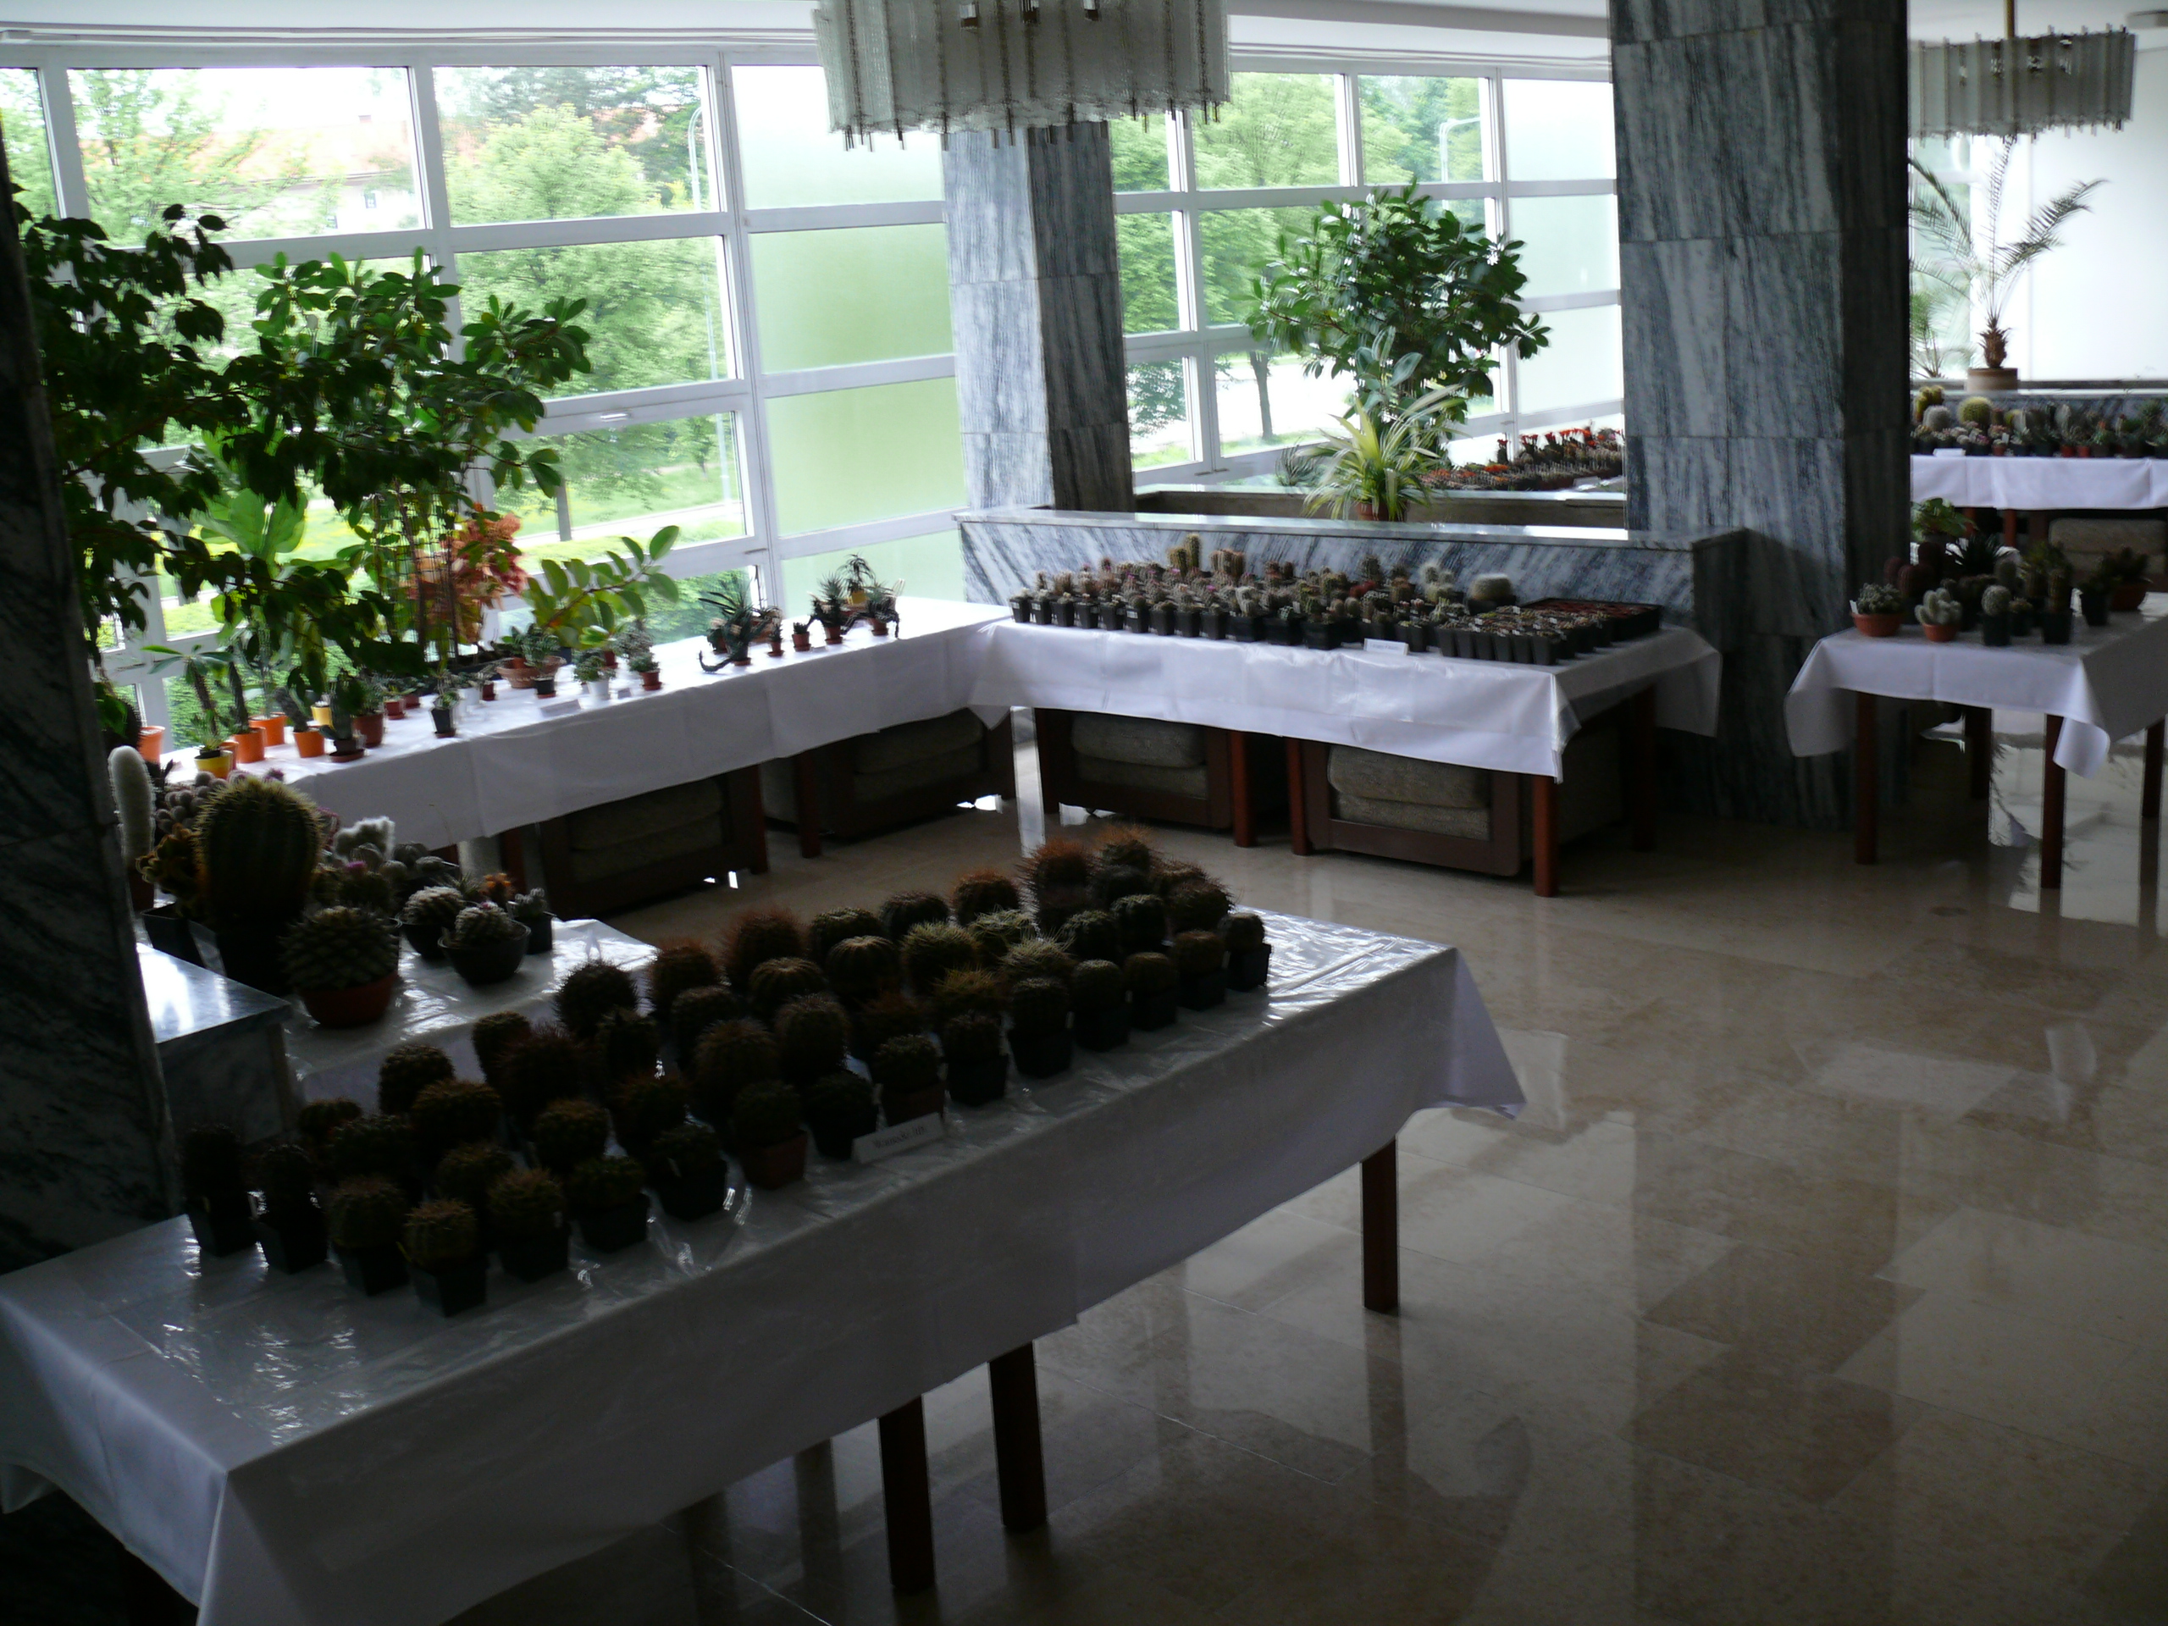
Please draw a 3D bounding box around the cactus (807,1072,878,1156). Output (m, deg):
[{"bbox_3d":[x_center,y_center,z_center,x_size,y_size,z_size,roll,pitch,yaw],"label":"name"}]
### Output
[{"bbox_3d":[-0.351,0.434,3.198,0.091,0.112,0.091,-4,14,1],"label":"cactus"}]

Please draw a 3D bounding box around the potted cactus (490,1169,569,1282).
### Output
[{"bbox_3d":[-0.721,0.530,2.855,0.095,0.140,0.095,-17,19,-41],"label":"potted cactus"}]

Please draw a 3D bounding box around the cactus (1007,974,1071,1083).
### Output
[{"bbox_3d":[-0.071,0.339,3.511,0.092,0.148,0.092,-4,13,1],"label":"cactus"}]

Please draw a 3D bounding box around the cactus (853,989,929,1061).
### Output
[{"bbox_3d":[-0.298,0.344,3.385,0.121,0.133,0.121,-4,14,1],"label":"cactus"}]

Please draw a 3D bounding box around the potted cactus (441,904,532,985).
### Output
[{"bbox_3d":[-1.130,0.239,4.142,0.165,0.152,0.165,-17,19,-41],"label":"potted cactus"}]

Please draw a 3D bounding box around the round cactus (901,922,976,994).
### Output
[{"bbox_3d":[-0.250,0.253,3.787,0.127,0.119,0.127,-4,13,1],"label":"round cactus"}]

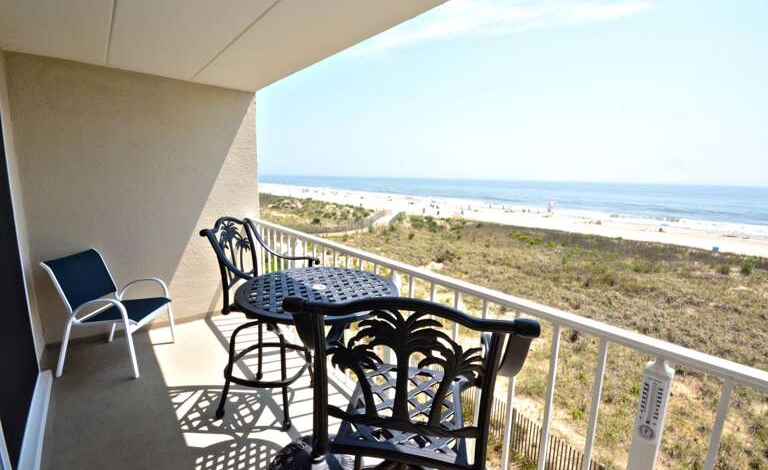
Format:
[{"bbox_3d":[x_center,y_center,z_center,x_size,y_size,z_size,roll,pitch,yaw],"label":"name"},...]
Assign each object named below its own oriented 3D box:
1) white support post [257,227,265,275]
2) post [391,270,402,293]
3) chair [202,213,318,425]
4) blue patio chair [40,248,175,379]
[{"bbox_3d":[-1.340,0.407,3.498,0.060,1.000,0.060,-8,13,-41],"label":"white support post"},{"bbox_3d":[0.040,0.705,1.972,0.062,1.000,0.062,-8,13,-41],"label":"post"},{"bbox_3d":[-0.797,0.528,2.151,0.550,1.260,0.590,2,10,3],"label":"chair"},{"bbox_3d":[-2.196,0.607,2.631,0.630,0.880,0.570,1,10,-4],"label":"blue patio chair"}]

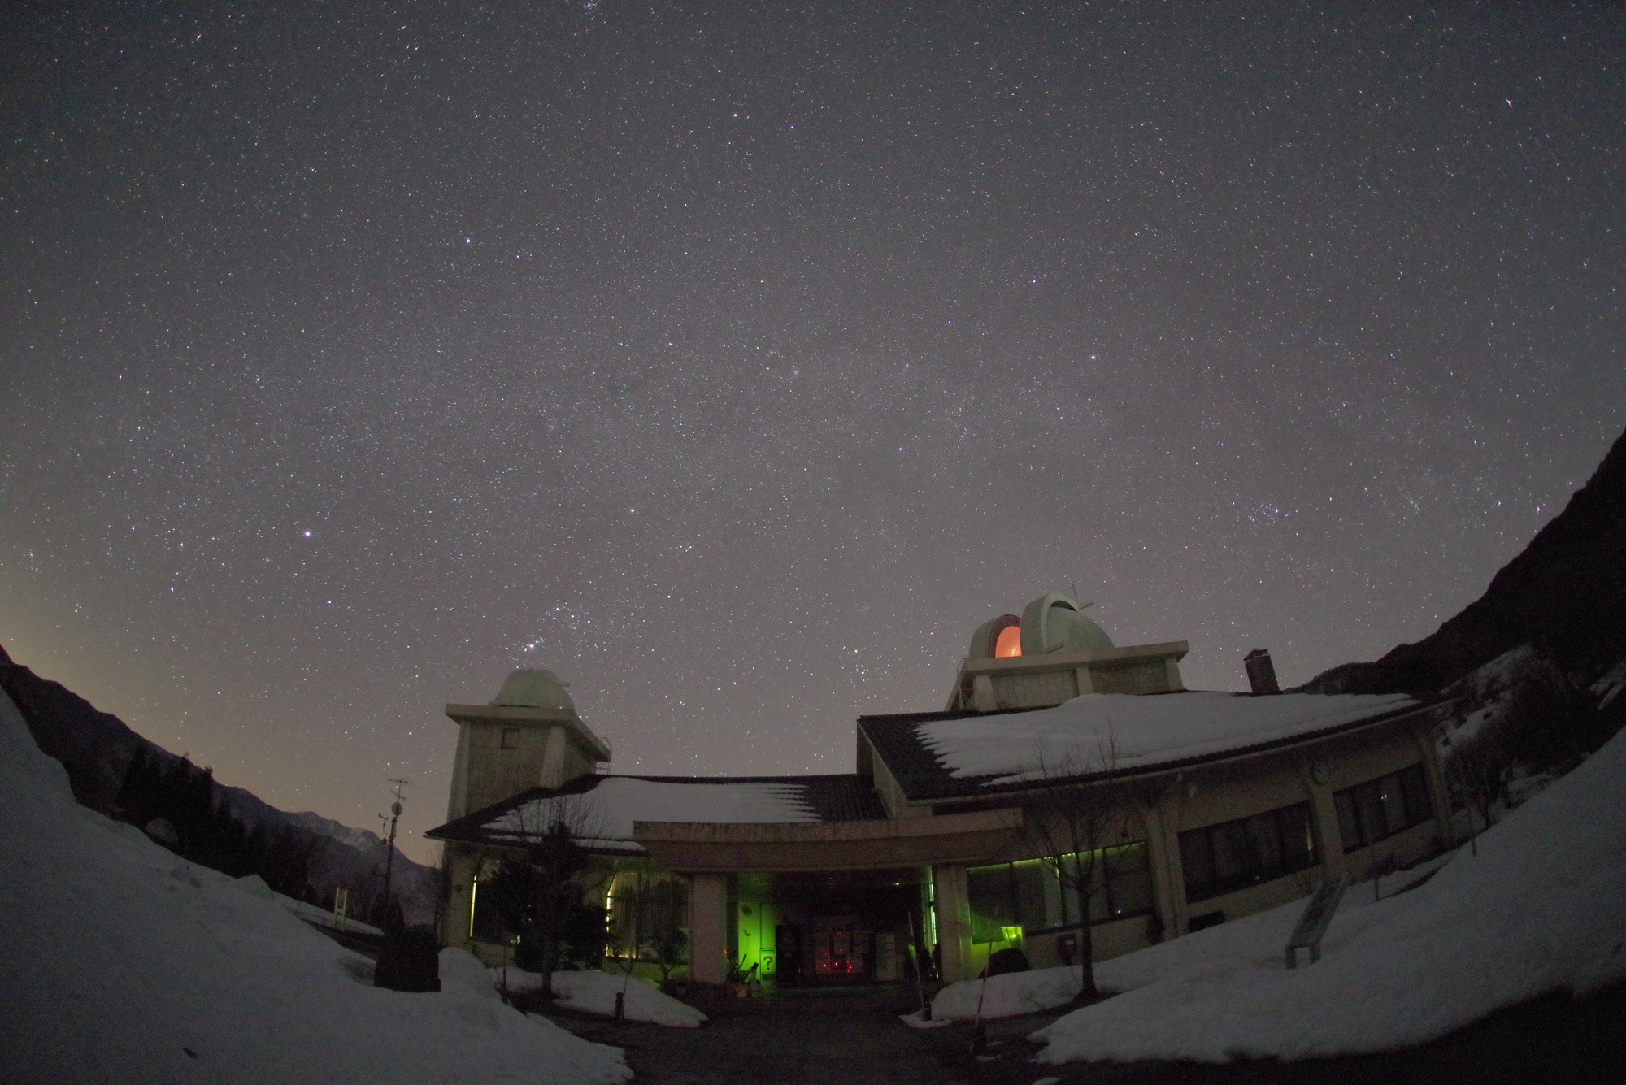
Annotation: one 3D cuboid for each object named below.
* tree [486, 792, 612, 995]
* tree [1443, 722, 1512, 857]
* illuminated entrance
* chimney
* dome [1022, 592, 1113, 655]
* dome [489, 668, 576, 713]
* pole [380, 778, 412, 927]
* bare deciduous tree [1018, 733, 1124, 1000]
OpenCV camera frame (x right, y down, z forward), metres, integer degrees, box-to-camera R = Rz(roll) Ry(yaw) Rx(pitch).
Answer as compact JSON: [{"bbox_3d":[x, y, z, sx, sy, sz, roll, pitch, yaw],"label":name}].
[{"bbox_3d":[-7.171,9.484,18.500,3.300,4.900,3.200,0,-29,0],"label":"tree"},{"bbox_3d":[24.531,9.118,25.000,2.100,4.600,2.100,0,-29,0],"label":"tree"},{"bbox_3d":[0.531,12.406,21.800,6.300,3.200,2.500,0,-29,0],"label":"illuminated entrance"},{"bbox_3d":[18.553,5.329,28.000,1.000,1.750,1.000,0,-29,0],"label":"chimney"},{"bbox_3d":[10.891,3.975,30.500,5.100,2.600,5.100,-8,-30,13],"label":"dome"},{"bbox_3d":[-11.109,5.999,27.000,3.300,1.650,3.300,0,-29,0],"label":"dome"},{"bbox_3d":[-18.472,13.698,30.000,1.200,6.100,0.900,0,-29,0],"label":"pole"},{"bbox_3d":[6.783,8.299,18.000,2.700,6.400,2.700,0,-29,0],"label":"bare deciduous tree"}]

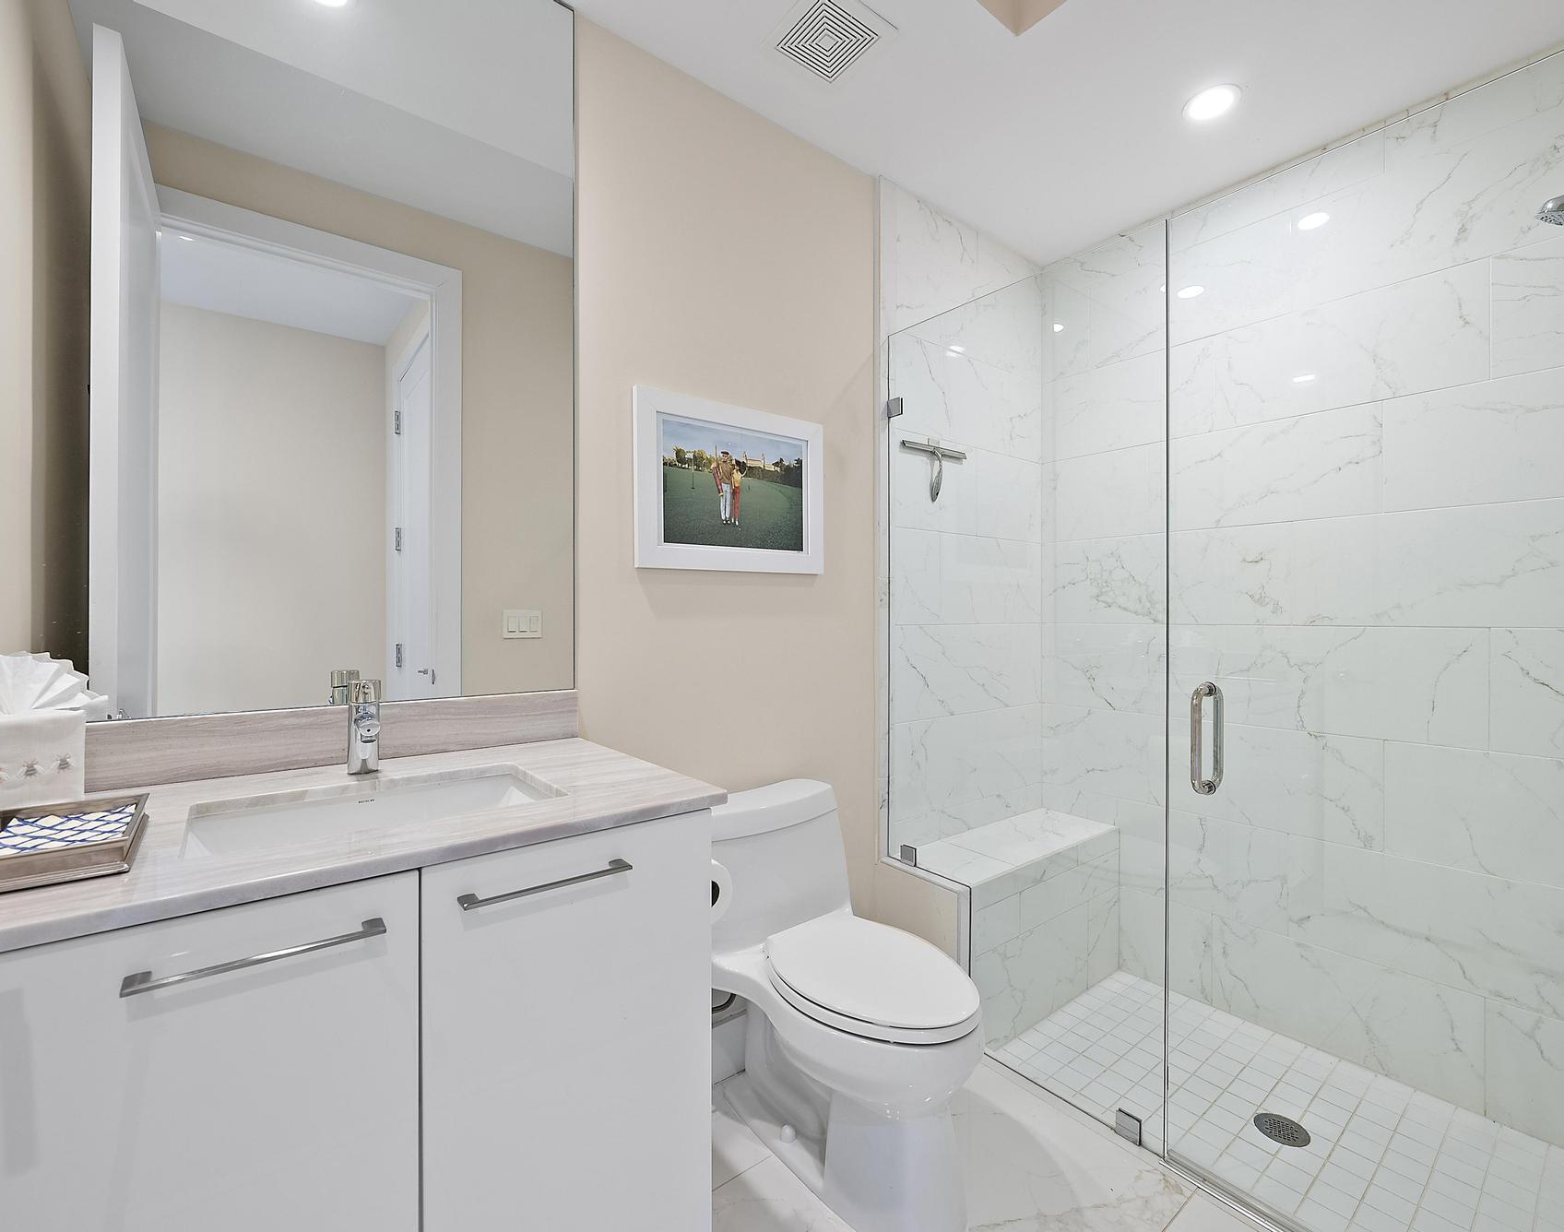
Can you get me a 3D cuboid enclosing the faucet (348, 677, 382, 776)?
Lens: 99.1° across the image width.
[{"bbox_3d":[-0.647,0.178,1.038,0.049,0.150,0.140,0,0,-37],"label":"faucet"}]

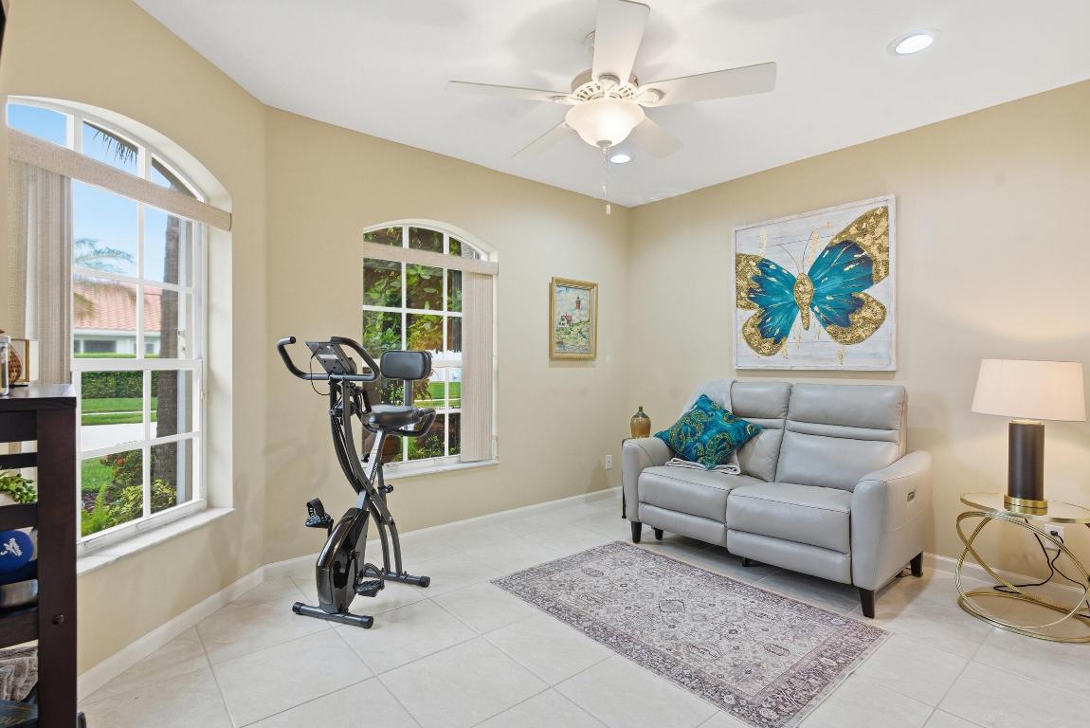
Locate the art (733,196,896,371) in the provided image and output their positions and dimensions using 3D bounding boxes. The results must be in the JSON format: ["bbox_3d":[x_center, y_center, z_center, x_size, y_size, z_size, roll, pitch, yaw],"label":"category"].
[{"bbox_3d":[1.701,-0.470,3.339,0.037,1.004,0.993,0,0,-41],"label":"art"}]

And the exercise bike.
[{"bbox_3d":[-0.863,0.511,2.561,0.488,1.248,0.794,0,0,20],"label":"exercise bike"}]

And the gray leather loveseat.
[{"bbox_3d":[1.305,0.621,3.064,0.897,1.027,1.476,0,0,-41],"label":"gray leather loveseat"}]

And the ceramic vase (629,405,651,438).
[{"bbox_3d":[0.717,0.438,3.848,0.158,0.235,0.158,0,0,0],"label":"ceramic vase"}]

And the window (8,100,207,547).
[{"bbox_3d":[-1.669,-0.115,1.984,0.102,1.608,0.938,0,0,5],"label":"window"}]

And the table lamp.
[{"bbox_3d":[2.174,0.309,2.327,0.381,0.641,0.381,0,0,-41],"label":"table lamp"}]

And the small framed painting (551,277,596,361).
[{"bbox_3d":[0.226,-0.341,4.019,0.492,0.605,0.040,0,0,-40],"label":"small framed painting"}]

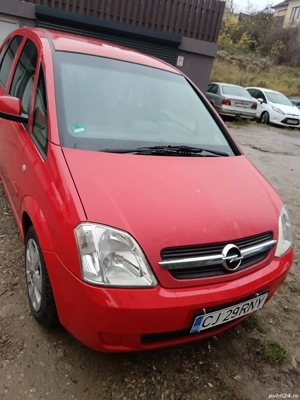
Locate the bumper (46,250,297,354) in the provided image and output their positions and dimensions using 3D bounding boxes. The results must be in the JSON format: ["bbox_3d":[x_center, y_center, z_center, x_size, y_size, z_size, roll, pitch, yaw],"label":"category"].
[{"bbox_3d":[0.283,0.497,1.829,1.660,0.430,0.600,-3,24,-31],"label":"bumper"}]

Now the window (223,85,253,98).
[{"bbox_3d":[3.770,-4.755,13.709,1.350,0.100,0.770,2,50,-13],"label":"window"}]

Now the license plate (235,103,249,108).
[{"bbox_3d":[3.881,-3.949,13.129,0.520,0.120,0.030,2,25,-13],"label":"license plate"}]

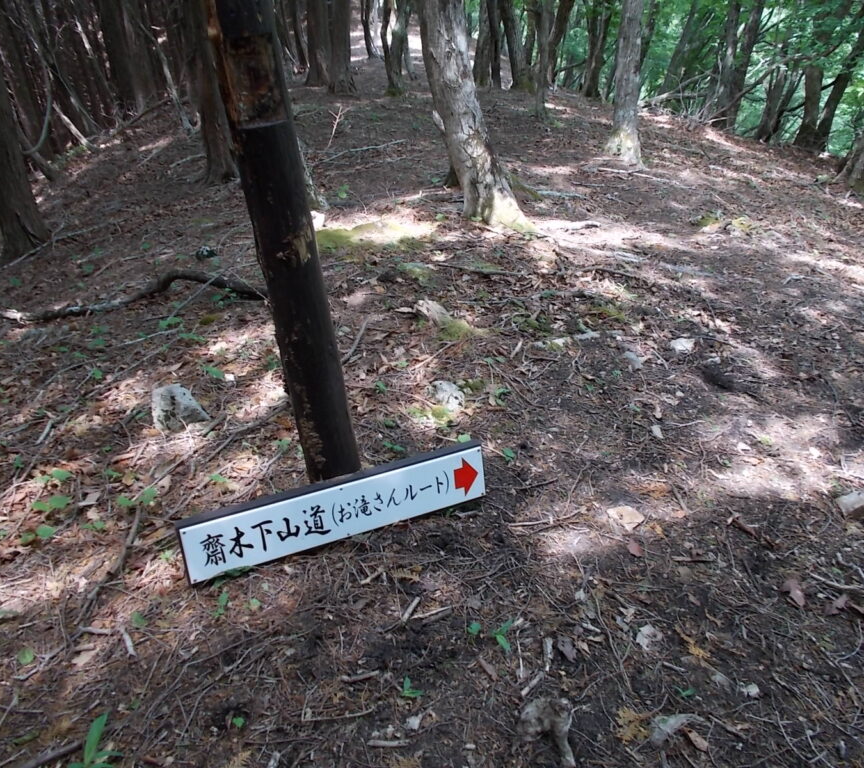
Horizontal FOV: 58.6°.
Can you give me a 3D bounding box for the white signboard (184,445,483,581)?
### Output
[{"bbox_3d":[-0.203,0.279,1.738,0.706,0.144,0.031,-14,27,-19],"label":"white signboard"}]

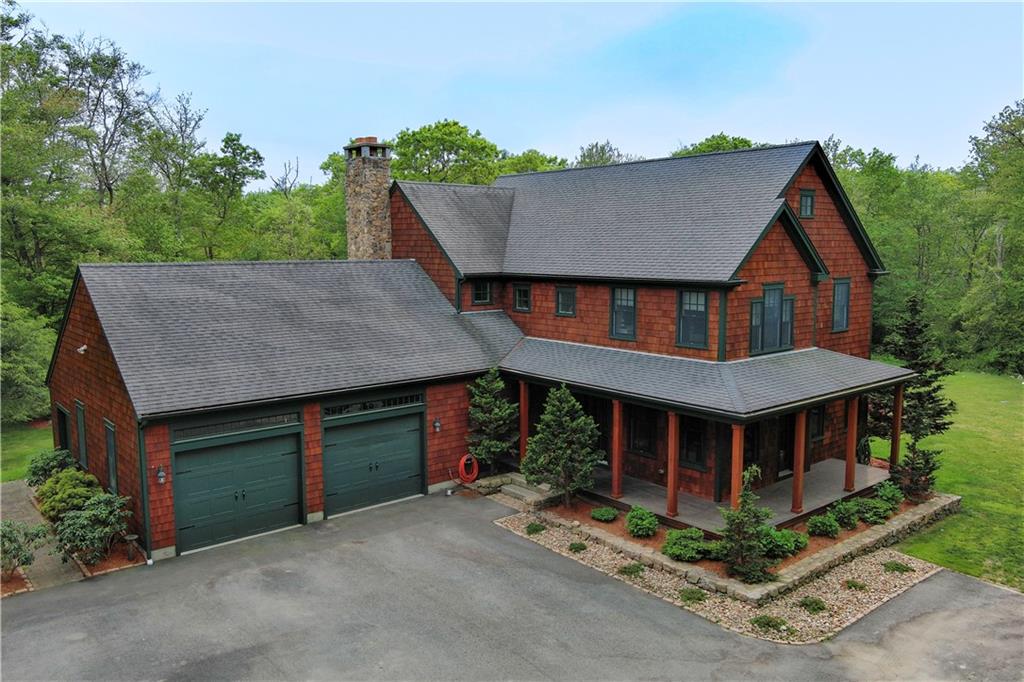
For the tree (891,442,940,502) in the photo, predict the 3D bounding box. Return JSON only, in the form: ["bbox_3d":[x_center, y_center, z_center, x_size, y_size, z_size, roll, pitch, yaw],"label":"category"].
[{"bbox_3d":[11.045,3.508,22.572,1.368,1.541,1.368,-6,9,-39],"label":"tree"}]

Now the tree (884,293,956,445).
[{"bbox_3d":[12.818,1.220,26.135,2.532,5.384,2.532,-6,9,-39],"label":"tree"}]

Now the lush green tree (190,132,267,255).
[{"bbox_3d":[-14.749,-4.338,43.365,4.413,12.960,4.413,-6,9,-39],"label":"lush green tree"}]

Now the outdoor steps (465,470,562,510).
[{"bbox_3d":[0.143,4.277,23.810,1.500,0.460,2.500,-6,9,-39],"label":"outdoor steps"}]

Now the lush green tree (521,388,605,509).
[{"bbox_3d":[1.335,2.805,22.238,2.211,3.311,2.211,0,7,0],"label":"lush green tree"}]

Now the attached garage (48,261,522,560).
[{"bbox_3d":[-7.456,0.940,25.507,10.492,6.772,9.873,-6,9,-39],"label":"attached garage"}]

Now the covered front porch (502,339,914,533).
[{"bbox_3d":[5.504,2.229,24.228,8.302,4.050,8.667,-6,9,-39],"label":"covered front porch"}]

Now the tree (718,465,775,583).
[{"bbox_3d":[4.939,3.792,17.370,1.179,2.439,1.179,0,7,0],"label":"tree"}]

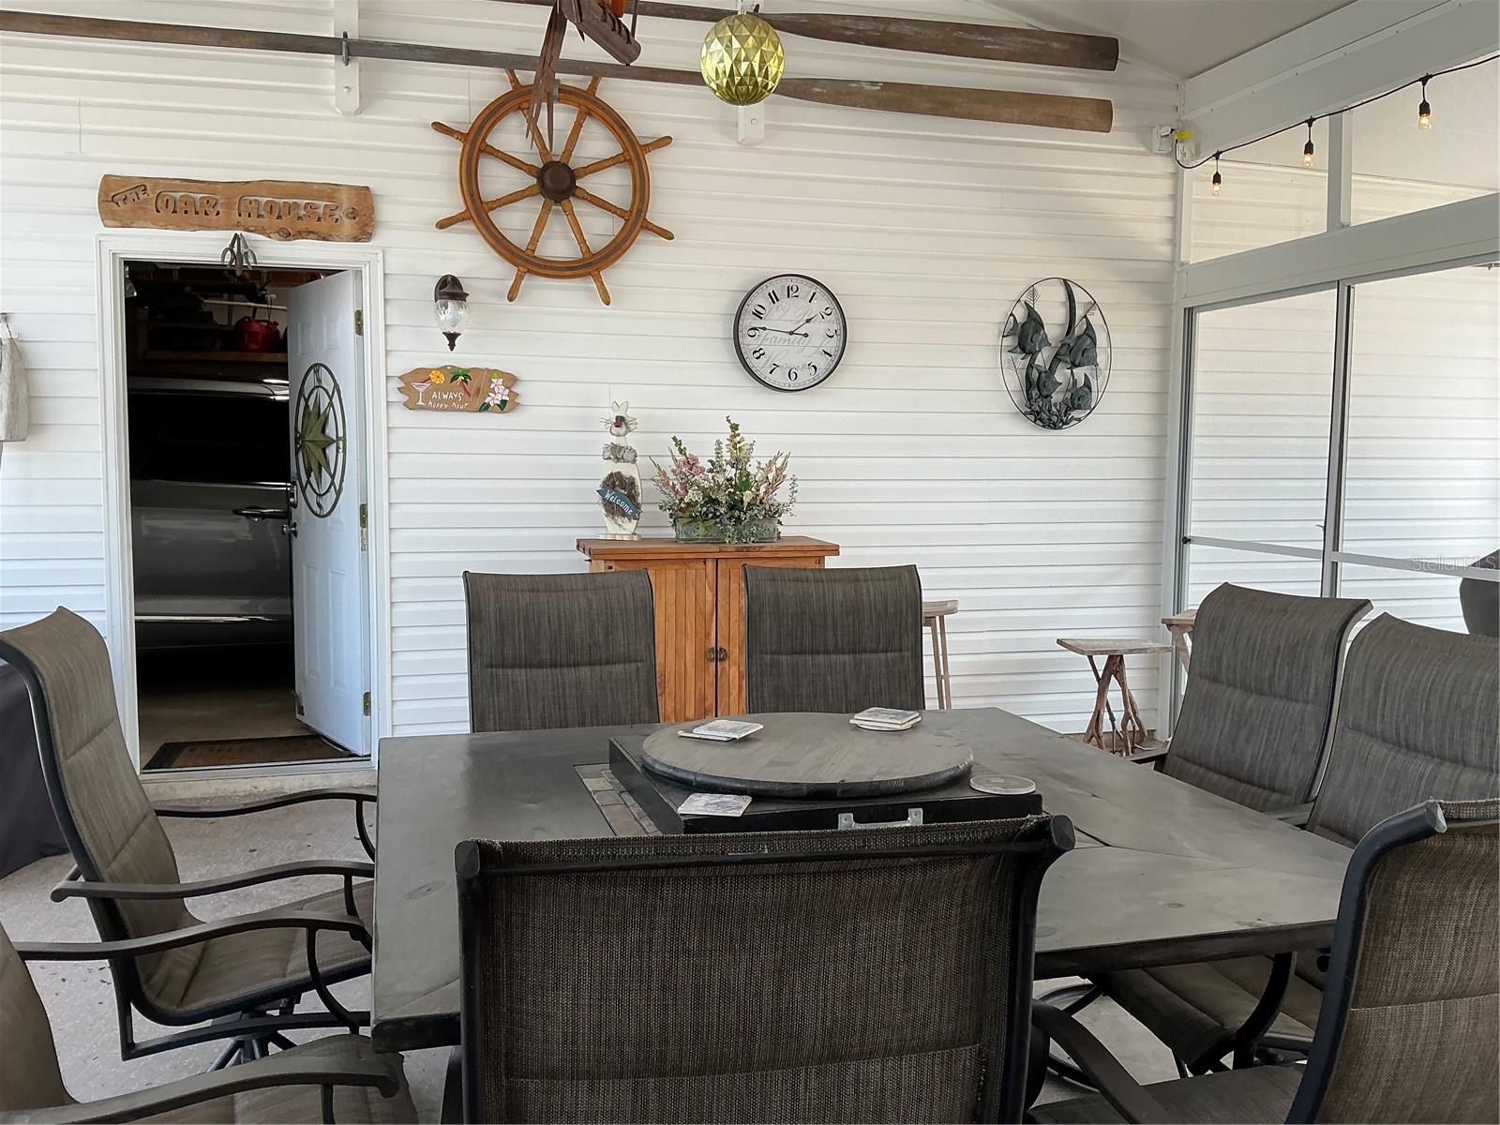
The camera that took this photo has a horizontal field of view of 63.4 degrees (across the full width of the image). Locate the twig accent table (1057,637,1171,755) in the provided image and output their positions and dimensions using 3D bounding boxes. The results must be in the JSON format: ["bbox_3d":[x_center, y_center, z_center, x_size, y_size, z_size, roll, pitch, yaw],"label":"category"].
[{"bbox_3d":[1.615,0.636,5.446,0.445,0.540,0.350,-1,5,-13],"label":"twig accent table"}]

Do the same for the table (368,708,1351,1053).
[{"bbox_3d":[0.104,0.813,2.264,1.530,0.745,1.460,-1,5,-15],"label":"table"}]

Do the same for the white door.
[{"bbox_3d":[-1.892,-0.217,5.431,0.050,2.030,0.870,-3,6,-37],"label":"white door"}]

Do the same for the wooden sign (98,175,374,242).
[{"bbox_3d":[-1.972,-1.373,4.692,0.995,0.216,0.040,-1,5,-13],"label":"wooden sign"}]

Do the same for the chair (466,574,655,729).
[{"bbox_3d":[-0.486,0.578,3.106,0.600,1.053,0.740,0,5,-9],"label":"chair"}]

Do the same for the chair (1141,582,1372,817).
[{"bbox_3d":[0.982,0.604,2.914,0.740,1.053,0.600,-1,5,-17],"label":"chair"}]

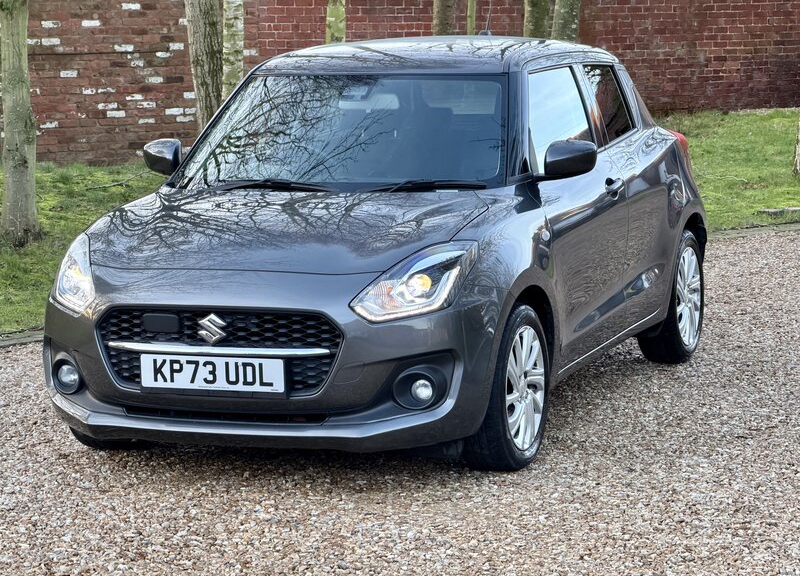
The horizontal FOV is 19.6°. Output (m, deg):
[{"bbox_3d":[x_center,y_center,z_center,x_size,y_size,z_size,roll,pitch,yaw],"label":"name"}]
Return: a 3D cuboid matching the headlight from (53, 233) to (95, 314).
[{"bbox_3d":[-1.112,-0.051,8.105,0.325,0.250,0.440,1,8,20],"label":"headlight"}]

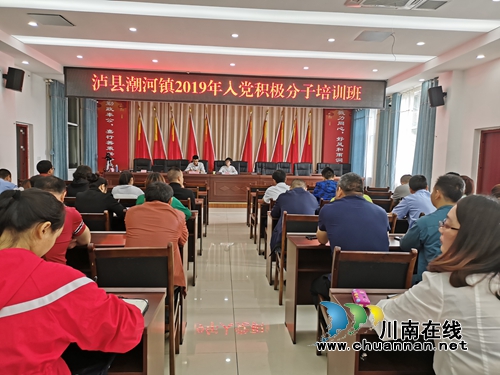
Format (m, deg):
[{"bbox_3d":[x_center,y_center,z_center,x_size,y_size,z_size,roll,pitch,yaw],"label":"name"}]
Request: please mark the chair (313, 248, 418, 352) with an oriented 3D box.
[{"bbox_3d":[0.687,0.758,2.461,0.475,0.891,0.550,1,4,0],"label":"chair"}]

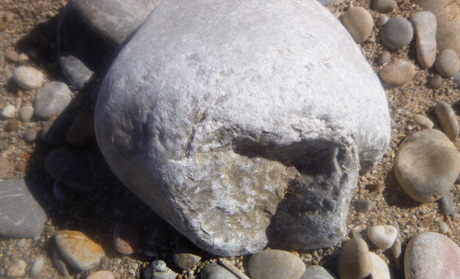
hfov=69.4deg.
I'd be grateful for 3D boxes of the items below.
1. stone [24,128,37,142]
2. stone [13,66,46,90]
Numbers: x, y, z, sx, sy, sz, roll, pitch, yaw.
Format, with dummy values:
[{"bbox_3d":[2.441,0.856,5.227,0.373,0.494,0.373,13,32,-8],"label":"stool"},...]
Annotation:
[{"bbox_3d":[-0.250,-0.006,0.418,0.016,0.011,0.017,-13,66,-6],"label":"stone"},{"bbox_3d":[-0.271,-0.084,0.449,0.045,0.022,0.034,21,67,10],"label":"stone"}]

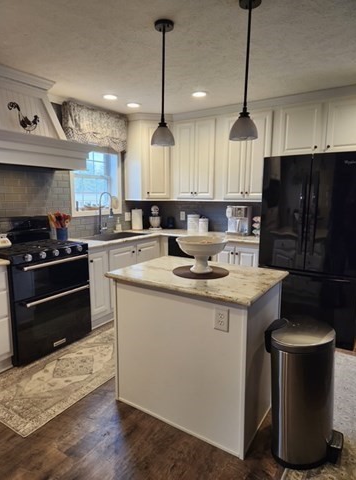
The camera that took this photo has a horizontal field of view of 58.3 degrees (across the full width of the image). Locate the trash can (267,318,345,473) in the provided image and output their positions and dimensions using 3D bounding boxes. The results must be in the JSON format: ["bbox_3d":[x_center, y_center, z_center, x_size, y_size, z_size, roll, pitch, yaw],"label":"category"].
[{"bbox_3d":[0.698,0.838,1.765,0.412,0.683,0.311,5,9,33],"label":"trash can"}]

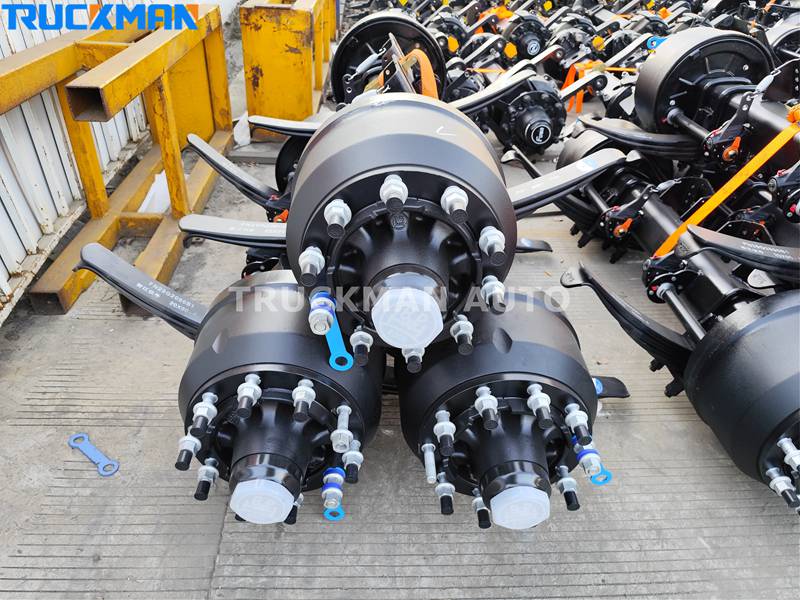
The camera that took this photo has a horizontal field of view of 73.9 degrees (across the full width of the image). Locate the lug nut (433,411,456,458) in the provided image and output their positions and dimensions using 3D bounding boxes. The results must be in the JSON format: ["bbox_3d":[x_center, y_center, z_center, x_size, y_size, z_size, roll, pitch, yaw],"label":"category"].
[{"bbox_3d":[0.091,0.268,1.075,0.045,0.045,0.095,3,33,-3],"label":"lug nut"}]

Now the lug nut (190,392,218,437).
[{"bbox_3d":[-0.380,0.222,1.031,0.045,0.045,0.091,2,33,-4],"label":"lug nut"}]

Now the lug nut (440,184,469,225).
[{"bbox_3d":[0.093,-0.158,0.878,0.045,0.045,0.095,2,34,-4],"label":"lug nut"}]

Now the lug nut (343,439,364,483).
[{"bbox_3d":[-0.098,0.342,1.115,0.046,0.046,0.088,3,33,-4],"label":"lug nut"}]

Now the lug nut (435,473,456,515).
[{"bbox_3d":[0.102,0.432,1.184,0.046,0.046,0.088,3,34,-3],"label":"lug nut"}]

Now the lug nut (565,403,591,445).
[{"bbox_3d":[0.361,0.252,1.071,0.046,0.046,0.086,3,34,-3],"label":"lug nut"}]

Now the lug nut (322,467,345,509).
[{"bbox_3d":[-0.146,0.412,1.169,0.046,0.046,0.090,3,33,-4],"label":"lug nut"}]

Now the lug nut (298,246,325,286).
[{"bbox_3d":[-0.154,-0.058,0.924,0.046,0.046,0.086,3,34,-4],"label":"lug nut"}]

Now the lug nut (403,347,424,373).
[{"bbox_3d":[0.028,0.110,1.038,0.046,0.046,0.069,3,34,-4],"label":"lug nut"}]

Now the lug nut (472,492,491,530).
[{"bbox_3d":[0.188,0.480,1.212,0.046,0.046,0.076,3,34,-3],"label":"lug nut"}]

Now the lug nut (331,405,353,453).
[{"bbox_3d":[-0.114,0.256,1.063,0.046,0.046,0.091,3,33,-4],"label":"lug nut"}]

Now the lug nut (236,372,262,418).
[{"bbox_3d":[-0.287,0.181,1.010,0.045,0.045,0.094,2,33,-4],"label":"lug nut"}]

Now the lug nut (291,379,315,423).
[{"bbox_3d":[-0.185,0.194,1.023,0.046,0.046,0.087,3,33,-4],"label":"lug nut"}]

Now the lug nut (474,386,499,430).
[{"bbox_3d":[0.172,0.212,1.036,0.046,0.046,0.087,3,33,-4],"label":"lug nut"}]

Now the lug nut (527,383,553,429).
[{"bbox_3d":[0.274,0.206,1.036,0.046,0.046,0.090,3,33,-4],"label":"lug nut"}]

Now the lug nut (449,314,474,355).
[{"bbox_3d":[0.122,0.067,1.021,0.046,0.046,0.086,3,34,-4],"label":"lug nut"}]

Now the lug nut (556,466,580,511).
[{"bbox_3d":[0.374,0.416,1.178,0.045,0.045,0.093,3,33,-3],"label":"lug nut"}]

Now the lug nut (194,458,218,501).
[{"bbox_3d":[-0.413,0.384,1.138,0.045,0.045,0.089,2,33,-4],"label":"lug nut"}]

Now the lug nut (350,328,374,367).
[{"bbox_3d":[-0.073,0.095,1.024,0.046,0.046,0.069,3,34,-4],"label":"lug nut"}]

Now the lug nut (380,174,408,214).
[{"bbox_3d":[-0.009,-0.171,0.861,0.045,0.045,0.094,2,34,-4],"label":"lug nut"}]

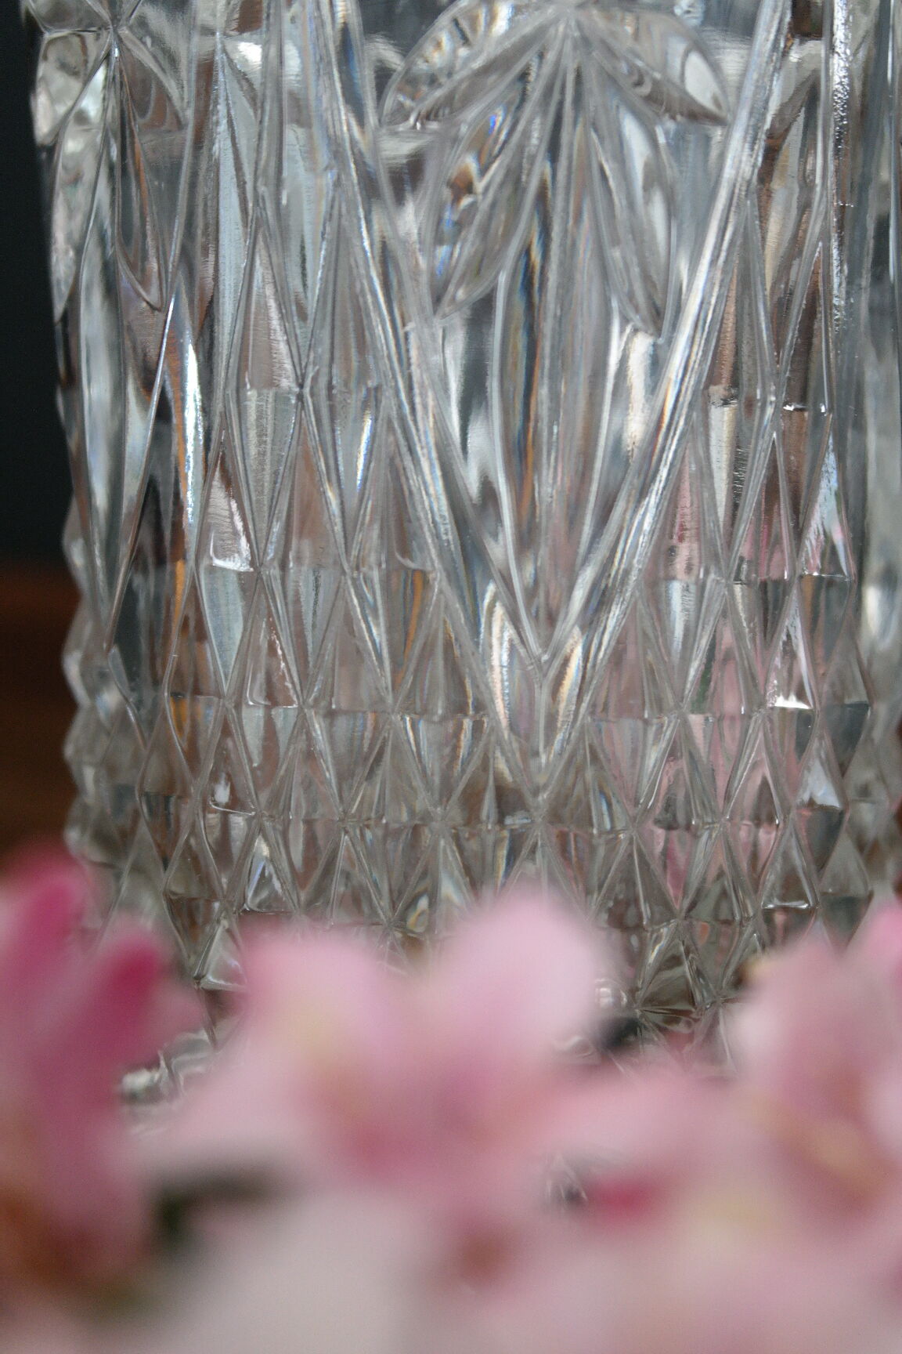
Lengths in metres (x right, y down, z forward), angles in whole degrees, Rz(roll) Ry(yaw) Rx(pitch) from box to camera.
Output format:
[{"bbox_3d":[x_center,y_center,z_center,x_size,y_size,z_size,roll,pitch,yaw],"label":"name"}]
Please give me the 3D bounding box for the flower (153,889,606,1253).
[{"bbox_3d":[-0.007,0.039,0.215,0.044,0.036,0.030,2,-12,0],"label":"flower"}]

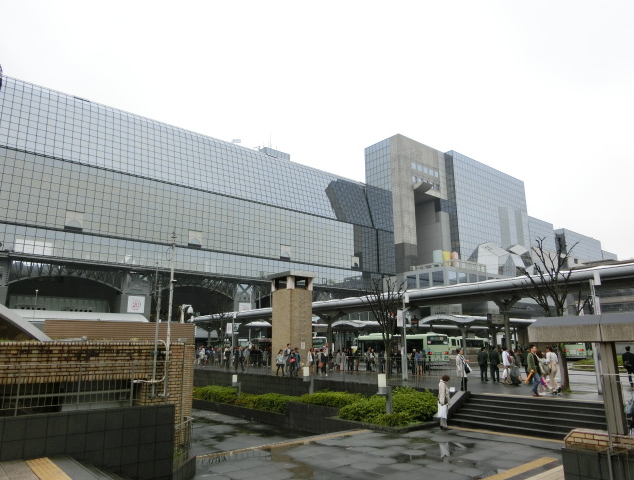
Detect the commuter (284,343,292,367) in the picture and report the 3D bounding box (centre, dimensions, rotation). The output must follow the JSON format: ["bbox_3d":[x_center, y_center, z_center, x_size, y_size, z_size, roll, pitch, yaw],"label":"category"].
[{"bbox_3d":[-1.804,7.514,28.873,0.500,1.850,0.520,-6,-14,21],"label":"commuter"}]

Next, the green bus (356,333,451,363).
[{"bbox_3d":[7.985,10.599,44.814,2.500,3.000,10.500,7,-15,-29],"label":"green bus"}]

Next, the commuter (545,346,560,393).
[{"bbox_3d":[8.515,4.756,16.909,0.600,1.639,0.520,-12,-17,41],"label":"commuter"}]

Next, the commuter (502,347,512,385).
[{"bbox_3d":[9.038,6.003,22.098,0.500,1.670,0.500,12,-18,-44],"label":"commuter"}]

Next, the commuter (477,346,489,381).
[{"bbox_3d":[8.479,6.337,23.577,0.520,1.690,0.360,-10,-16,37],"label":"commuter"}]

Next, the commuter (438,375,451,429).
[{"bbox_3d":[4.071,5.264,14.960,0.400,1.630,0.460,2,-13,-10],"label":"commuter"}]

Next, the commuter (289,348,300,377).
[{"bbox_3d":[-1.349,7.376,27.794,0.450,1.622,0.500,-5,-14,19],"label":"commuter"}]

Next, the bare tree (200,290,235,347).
[{"bbox_3d":[-9.115,8.158,42.771,3.200,6.800,3.200,-3,-13,12],"label":"bare tree"}]

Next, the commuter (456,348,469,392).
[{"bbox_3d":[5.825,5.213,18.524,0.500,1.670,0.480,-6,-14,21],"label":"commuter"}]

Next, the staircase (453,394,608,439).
[{"bbox_3d":[6.981,5.580,14.670,1.900,0.830,5.200,11,-17,-42],"label":"staircase"}]

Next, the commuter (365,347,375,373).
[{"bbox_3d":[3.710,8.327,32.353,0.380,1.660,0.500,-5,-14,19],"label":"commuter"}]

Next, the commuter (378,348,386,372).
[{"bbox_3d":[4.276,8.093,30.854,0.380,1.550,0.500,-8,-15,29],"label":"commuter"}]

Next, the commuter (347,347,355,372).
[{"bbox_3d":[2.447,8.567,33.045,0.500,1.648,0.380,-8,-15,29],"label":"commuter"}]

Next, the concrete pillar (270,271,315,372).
[{"bbox_3d":[-1.689,5.809,32.666,2.300,6.950,2.300,11,-18,-42],"label":"concrete pillar"}]

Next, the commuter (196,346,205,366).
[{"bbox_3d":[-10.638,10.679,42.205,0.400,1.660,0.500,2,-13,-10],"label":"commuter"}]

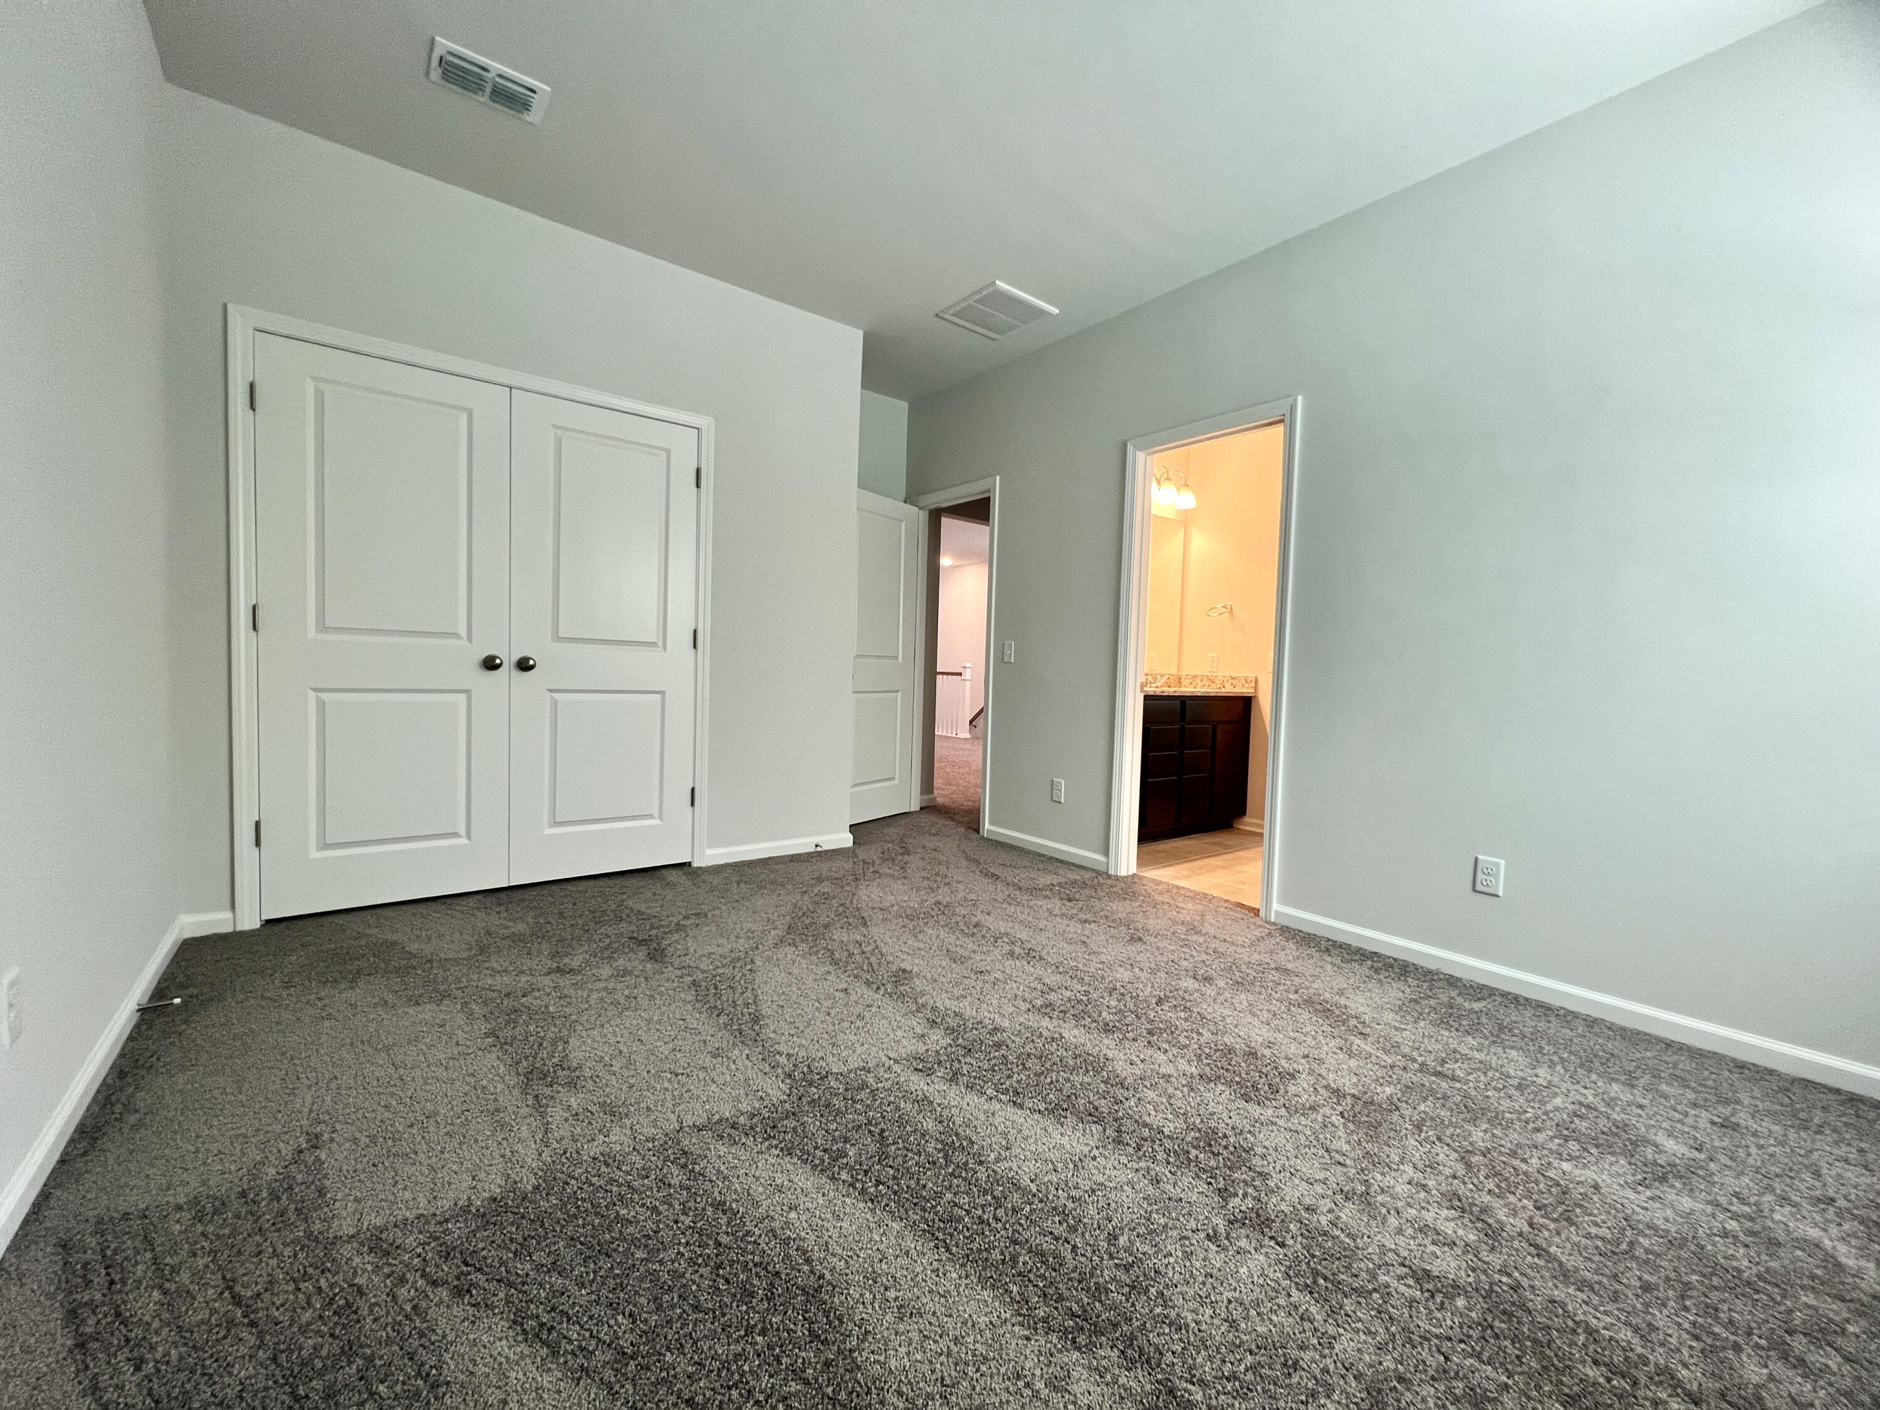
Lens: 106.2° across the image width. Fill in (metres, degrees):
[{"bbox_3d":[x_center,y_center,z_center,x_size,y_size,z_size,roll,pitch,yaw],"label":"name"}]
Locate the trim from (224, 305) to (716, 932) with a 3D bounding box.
[{"bbox_3d":[-1.759,-0.276,2.893,1.630,2.127,0.063,0,3,-36],"label":"trim"}]

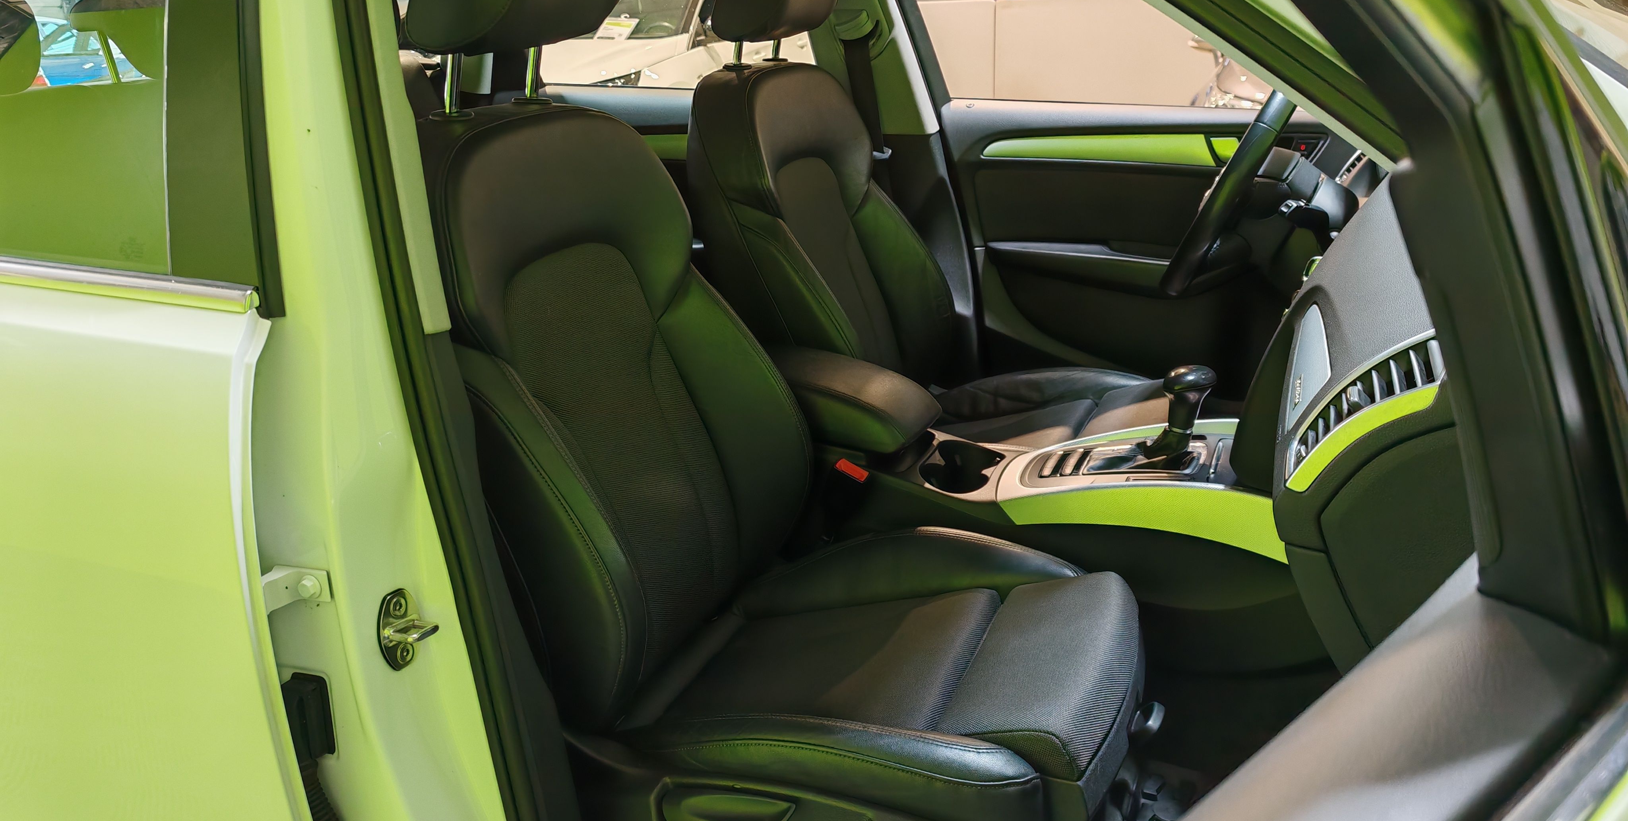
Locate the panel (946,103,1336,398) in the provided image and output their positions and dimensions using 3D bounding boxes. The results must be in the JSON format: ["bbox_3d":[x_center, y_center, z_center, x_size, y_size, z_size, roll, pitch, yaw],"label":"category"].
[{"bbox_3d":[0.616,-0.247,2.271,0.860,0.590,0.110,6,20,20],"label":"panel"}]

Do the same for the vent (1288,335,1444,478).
[{"bbox_3d":[0.396,-0.004,0.921,0.050,0.130,0.150,37,27,7],"label":"vent"}]

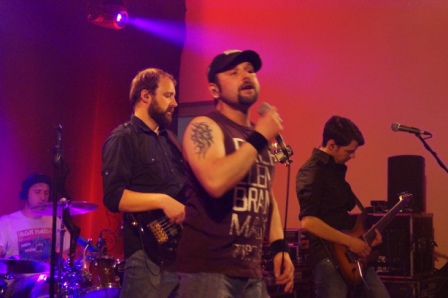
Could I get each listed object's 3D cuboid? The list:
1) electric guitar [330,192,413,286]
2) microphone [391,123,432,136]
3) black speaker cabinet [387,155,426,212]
[{"bbox_3d":[0.857,0.427,4.611,0.065,0.320,0.970,-32,1,43],"label":"electric guitar"},{"bbox_3d":[1.065,-0.108,4.800,0.200,0.050,0.050,8,-5,13],"label":"microphone"},{"bbox_3d":[1.394,0.270,6.330,0.270,0.425,0.260,-2,-7,22],"label":"black speaker cabinet"}]

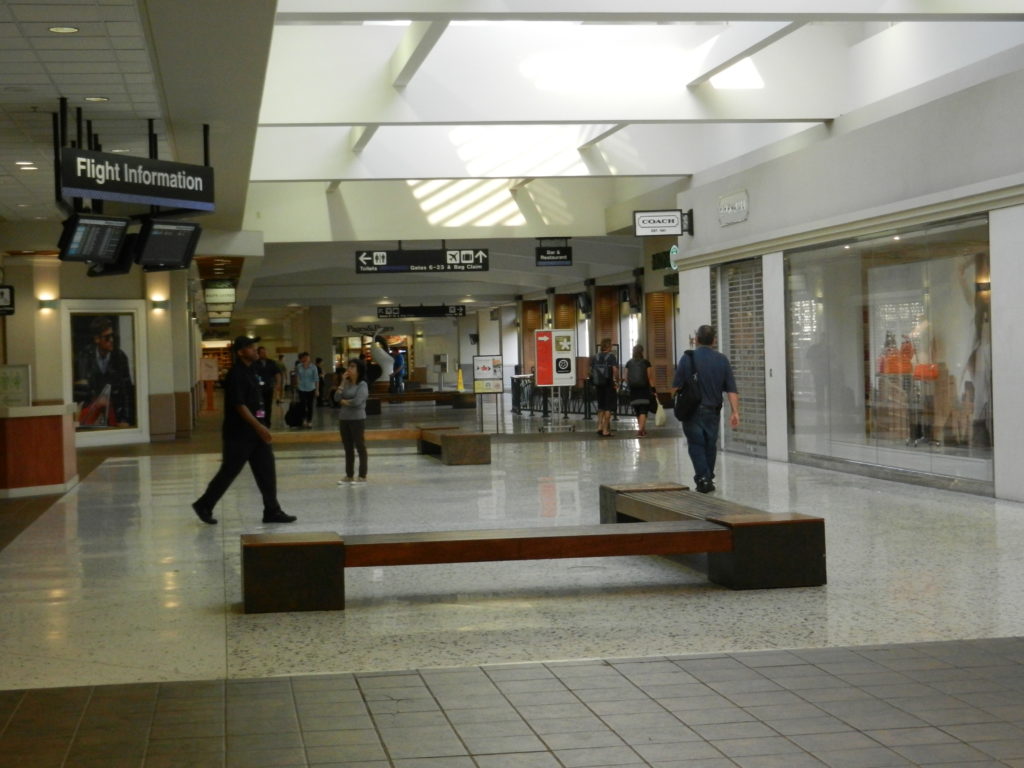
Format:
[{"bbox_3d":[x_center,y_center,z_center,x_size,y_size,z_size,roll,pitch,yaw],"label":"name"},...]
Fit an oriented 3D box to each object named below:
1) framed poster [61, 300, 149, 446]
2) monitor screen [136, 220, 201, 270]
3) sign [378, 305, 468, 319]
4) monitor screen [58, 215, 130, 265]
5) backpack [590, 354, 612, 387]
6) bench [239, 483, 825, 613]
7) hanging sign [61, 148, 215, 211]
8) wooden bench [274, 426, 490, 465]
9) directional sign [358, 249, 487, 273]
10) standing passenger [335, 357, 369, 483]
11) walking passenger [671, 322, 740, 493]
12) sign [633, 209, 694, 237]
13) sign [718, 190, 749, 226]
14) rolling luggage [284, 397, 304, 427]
[{"bbox_3d":[-7.939,-0.221,34.536,0.120,2.823,2.100,-1,1,37],"label":"framed poster"},{"bbox_3d":[-3.504,-1.425,18.077,0.120,0.480,0.771,22,12,27],"label":"monitor screen"},{"bbox_3d":[-3.288,-2.638,64.795,3.248,0.410,0.140,-2,1,-9],"label":"sign"},{"bbox_3d":[-4.100,-1.433,17.378,0.110,0.460,0.790,22,11,24],"label":"monitor screen"},{"bbox_3d":[1.652,-0.258,32.650,0.360,0.560,0.220,-1,1,12],"label":"backpack"},{"bbox_3d":[-0.126,1.107,12.731,3.650,0.415,3.610,-2,1,-10],"label":"bench"},{"bbox_3d":[-3.731,-2.030,17.826,0.090,0.465,2.422,-1,1,26],"label":"hanging sign"},{"bbox_3d":[-2.357,0.937,25.970,3.618,0.416,3.458,-2,1,-9],"label":"wooden bench"},{"bbox_3d":[-1.659,-2.286,33.143,2.488,0.405,0.120,-2,1,-9],"label":"directional sign"},{"bbox_3d":[-1.991,0.451,21.908,0.350,1.540,0.430,-2,1,-44],"label":"standing passenger"},{"bbox_3d":[2.076,0.268,18.992,0.660,1.760,0.480,-2,1,-5],"label":"walking passenger"},{"bbox_3d":[2.358,-2.505,27.620,0.900,0.430,0.110,-2,1,-9],"label":"sign"},{"bbox_3d":[3.099,-2.472,25.024,0.060,0.400,1.340,-2,1,-9],"label":"sign"},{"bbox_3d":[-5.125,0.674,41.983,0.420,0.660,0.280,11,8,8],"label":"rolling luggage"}]

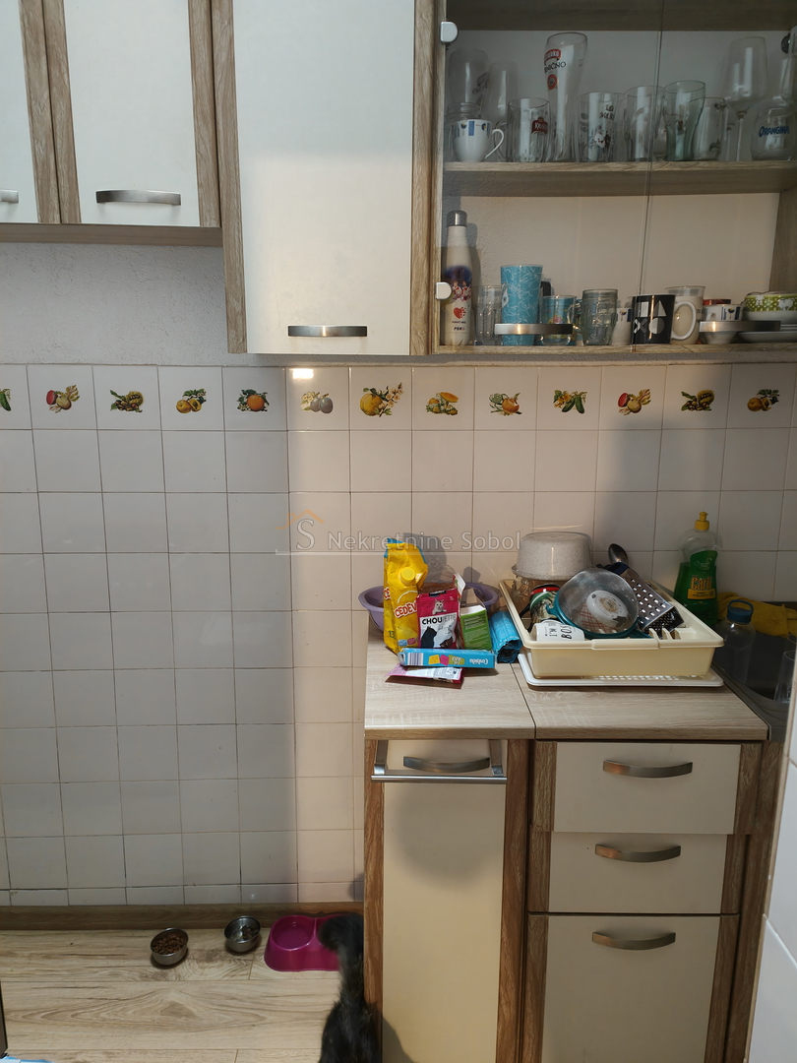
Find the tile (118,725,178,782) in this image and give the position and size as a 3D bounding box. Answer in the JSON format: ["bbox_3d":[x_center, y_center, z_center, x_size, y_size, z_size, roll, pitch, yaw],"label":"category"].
[{"bbox_3d":[-0.645,0.573,1.987,0.149,0.149,0.008,0,10,-1],"label":"tile"}]

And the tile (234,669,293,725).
[{"bbox_3d":[-0.340,0.420,1.965,0.149,0.149,0.008,0,10,-1],"label":"tile"}]

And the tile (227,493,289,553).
[{"bbox_3d":[-0.343,-0.022,1.903,0.149,0.149,0.008,0,11,-1],"label":"tile"}]

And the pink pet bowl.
[{"bbox_3d":[-0.213,1.059,1.986,0.262,0.052,0.155,0,9,-2],"label":"pink pet bowl"}]

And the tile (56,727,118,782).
[{"bbox_3d":[-0.802,0.577,1.986,0.150,0.150,0.009,0,11,-1],"label":"tile"}]

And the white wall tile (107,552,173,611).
[{"bbox_3d":[-0.648,0.128,1.919,0.150,0.150,0.010,0,9,-2],"label":"white wall tile"}]

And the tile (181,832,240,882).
[{"bbox_3d":[-0.506,0.889,2.089,0.150,0.150,0.008,0,11,-1],"label":"tile"}]

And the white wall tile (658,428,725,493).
[{"bbox_3d":[0.717,-0.174,1.876,0.149,0.149,0.008,0,10,-1],"label":"white wall tile"}]

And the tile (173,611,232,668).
[{"bbox_3d":[-0.496,0.277,1.954,0.150,0.150,0.009,0,10,-1],"label":"tile"}]

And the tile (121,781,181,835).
[{"bbox_3d":[-0.655,0.732,2.034,0.150,0.150,0.009,0,10,-1],"label":"tile"}]

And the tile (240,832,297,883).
[{"bbox_3d":[-0.347,0.879,2.071,0.150,0.150,0.008,0,10,-1],"label":"tile"}]

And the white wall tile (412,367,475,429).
[{"bbox_3d":[0.108,-0.317,1.839,0.149,0.149,0.008,0,10,-1],"label":"white wall tile"}]

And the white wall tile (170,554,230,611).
[{"bbox_3d":[-0.496,0.128,1.928,0.150,0.150,0.009,0,10,-1],"label":"white wall tile"}]

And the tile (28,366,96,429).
[{"bbox_3d":[-0.798,-0.315,1.825,0.150,0.150,0.009,0,11,-1],"label":"tile"}]

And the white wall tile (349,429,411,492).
[{"bbox_3d":[-0.042,-0.171,1.886,0.149,0.149,0.008,0,11,-1],"label":"white wall tile"}]

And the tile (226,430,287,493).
[{"bbox_3d":[-0.341,-0.168,1.861,0.150,0.150,0.009,0,11,-1],"label":"tile"}]

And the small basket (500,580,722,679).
[{"bbox_3d":[0.426,0.200,1.655,0.372,0.080,0.435,0,11,1],"label":"small basket"}]

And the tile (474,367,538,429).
[{"bbox_3d":[0.262,-0.320,1.856,0.150,0.150,0.009,0,10,-1],"label":"tile"}]

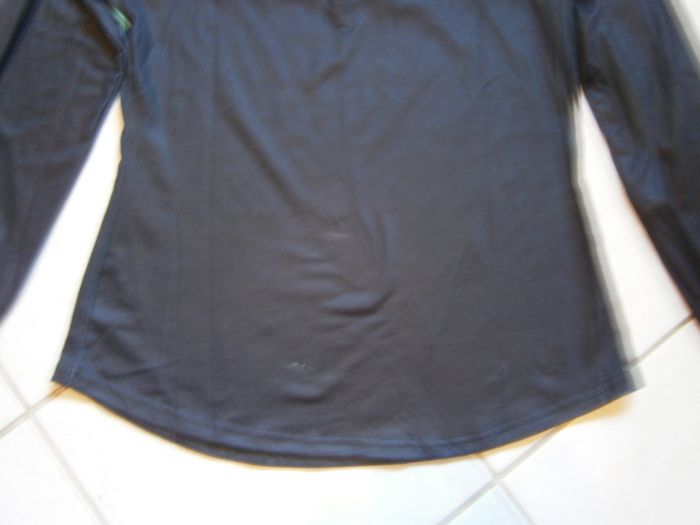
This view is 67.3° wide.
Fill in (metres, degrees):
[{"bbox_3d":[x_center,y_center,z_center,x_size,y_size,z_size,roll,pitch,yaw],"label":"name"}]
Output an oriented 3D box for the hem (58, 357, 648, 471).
[{"bbox_3d":[-0.004,0.132,0.462,0.522,0.020,0.092,0,81,0],"label":"hem"}]

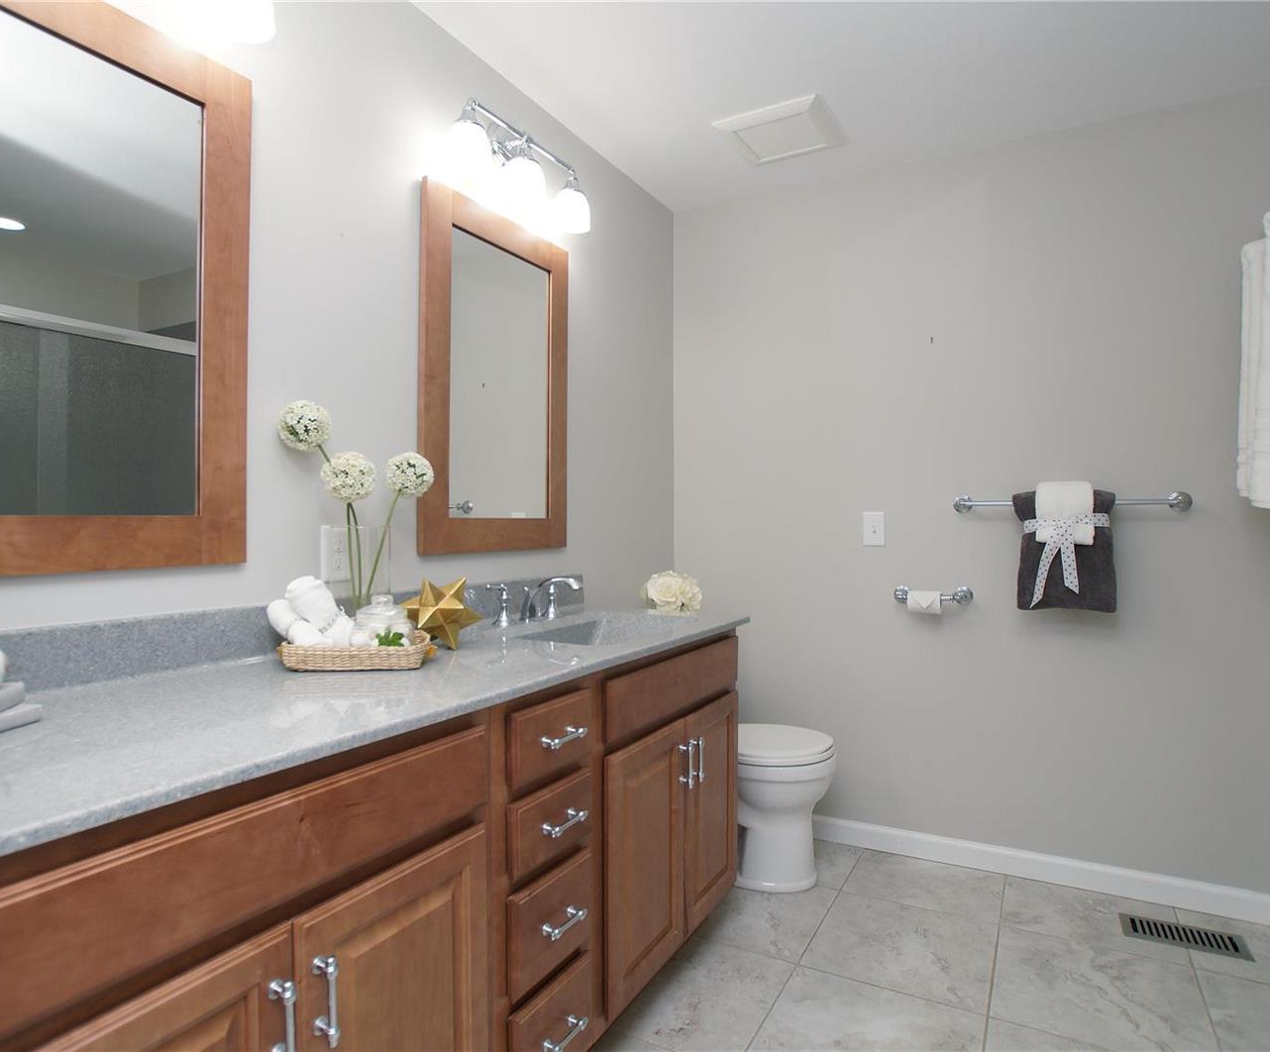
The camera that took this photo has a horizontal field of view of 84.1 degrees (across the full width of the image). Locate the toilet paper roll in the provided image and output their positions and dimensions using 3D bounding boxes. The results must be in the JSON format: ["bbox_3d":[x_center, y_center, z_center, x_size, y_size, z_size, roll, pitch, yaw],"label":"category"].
[{"bbox_3d":[0.978,0.259,2.375,0.107,0.090,0.090,0,0,26],"label":"toilet paper roll"}]

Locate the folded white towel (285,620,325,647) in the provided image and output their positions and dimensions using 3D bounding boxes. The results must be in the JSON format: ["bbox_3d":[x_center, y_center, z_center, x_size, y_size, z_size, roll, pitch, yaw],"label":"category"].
[{"bbox_3d":[-0.597,0.202,1.290,0.082,0.050,0.055,25,0,0],"label":"folded white towel"}]

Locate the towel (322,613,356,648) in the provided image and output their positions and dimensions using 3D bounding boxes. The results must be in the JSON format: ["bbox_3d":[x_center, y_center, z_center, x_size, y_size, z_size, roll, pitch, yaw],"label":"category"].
[{"bbox_3d":[-0.555,0.206,1.330,0.055,0.080,0.060,0,0,-17],"label":"towel"}]

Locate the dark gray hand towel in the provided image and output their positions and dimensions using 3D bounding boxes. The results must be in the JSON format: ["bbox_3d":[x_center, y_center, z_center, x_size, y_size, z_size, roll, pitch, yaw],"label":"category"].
[{"bbox_3d":[1.359,0.078,2.215,0.265,0.385,0.070,0,0,27],"label":"dark gray hand towel"}]

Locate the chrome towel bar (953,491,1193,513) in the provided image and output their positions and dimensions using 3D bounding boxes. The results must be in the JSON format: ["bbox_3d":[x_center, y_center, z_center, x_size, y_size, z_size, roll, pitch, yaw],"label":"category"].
[{"bbox_3d":[1.353,-0.076,2.220,0.635,0.063,0.080,0,0,26],"label":"chrome towel bar"}]

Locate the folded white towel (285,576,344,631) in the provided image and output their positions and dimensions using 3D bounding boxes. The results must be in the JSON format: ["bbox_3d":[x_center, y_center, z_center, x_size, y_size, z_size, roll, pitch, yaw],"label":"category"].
[{"bbox_3d":[-0.620,0.148,1.360,0.077,0.105,0.080,-36,-7,0],"label":"folded white towel"}]

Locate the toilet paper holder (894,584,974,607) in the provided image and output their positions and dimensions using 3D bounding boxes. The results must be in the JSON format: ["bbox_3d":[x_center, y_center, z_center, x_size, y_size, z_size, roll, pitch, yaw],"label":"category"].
[{"bbox_3d":[1.006,0.237,2.383,0.245,0.063,0.080,0,0,26],"label":"toilet paper holder"}]

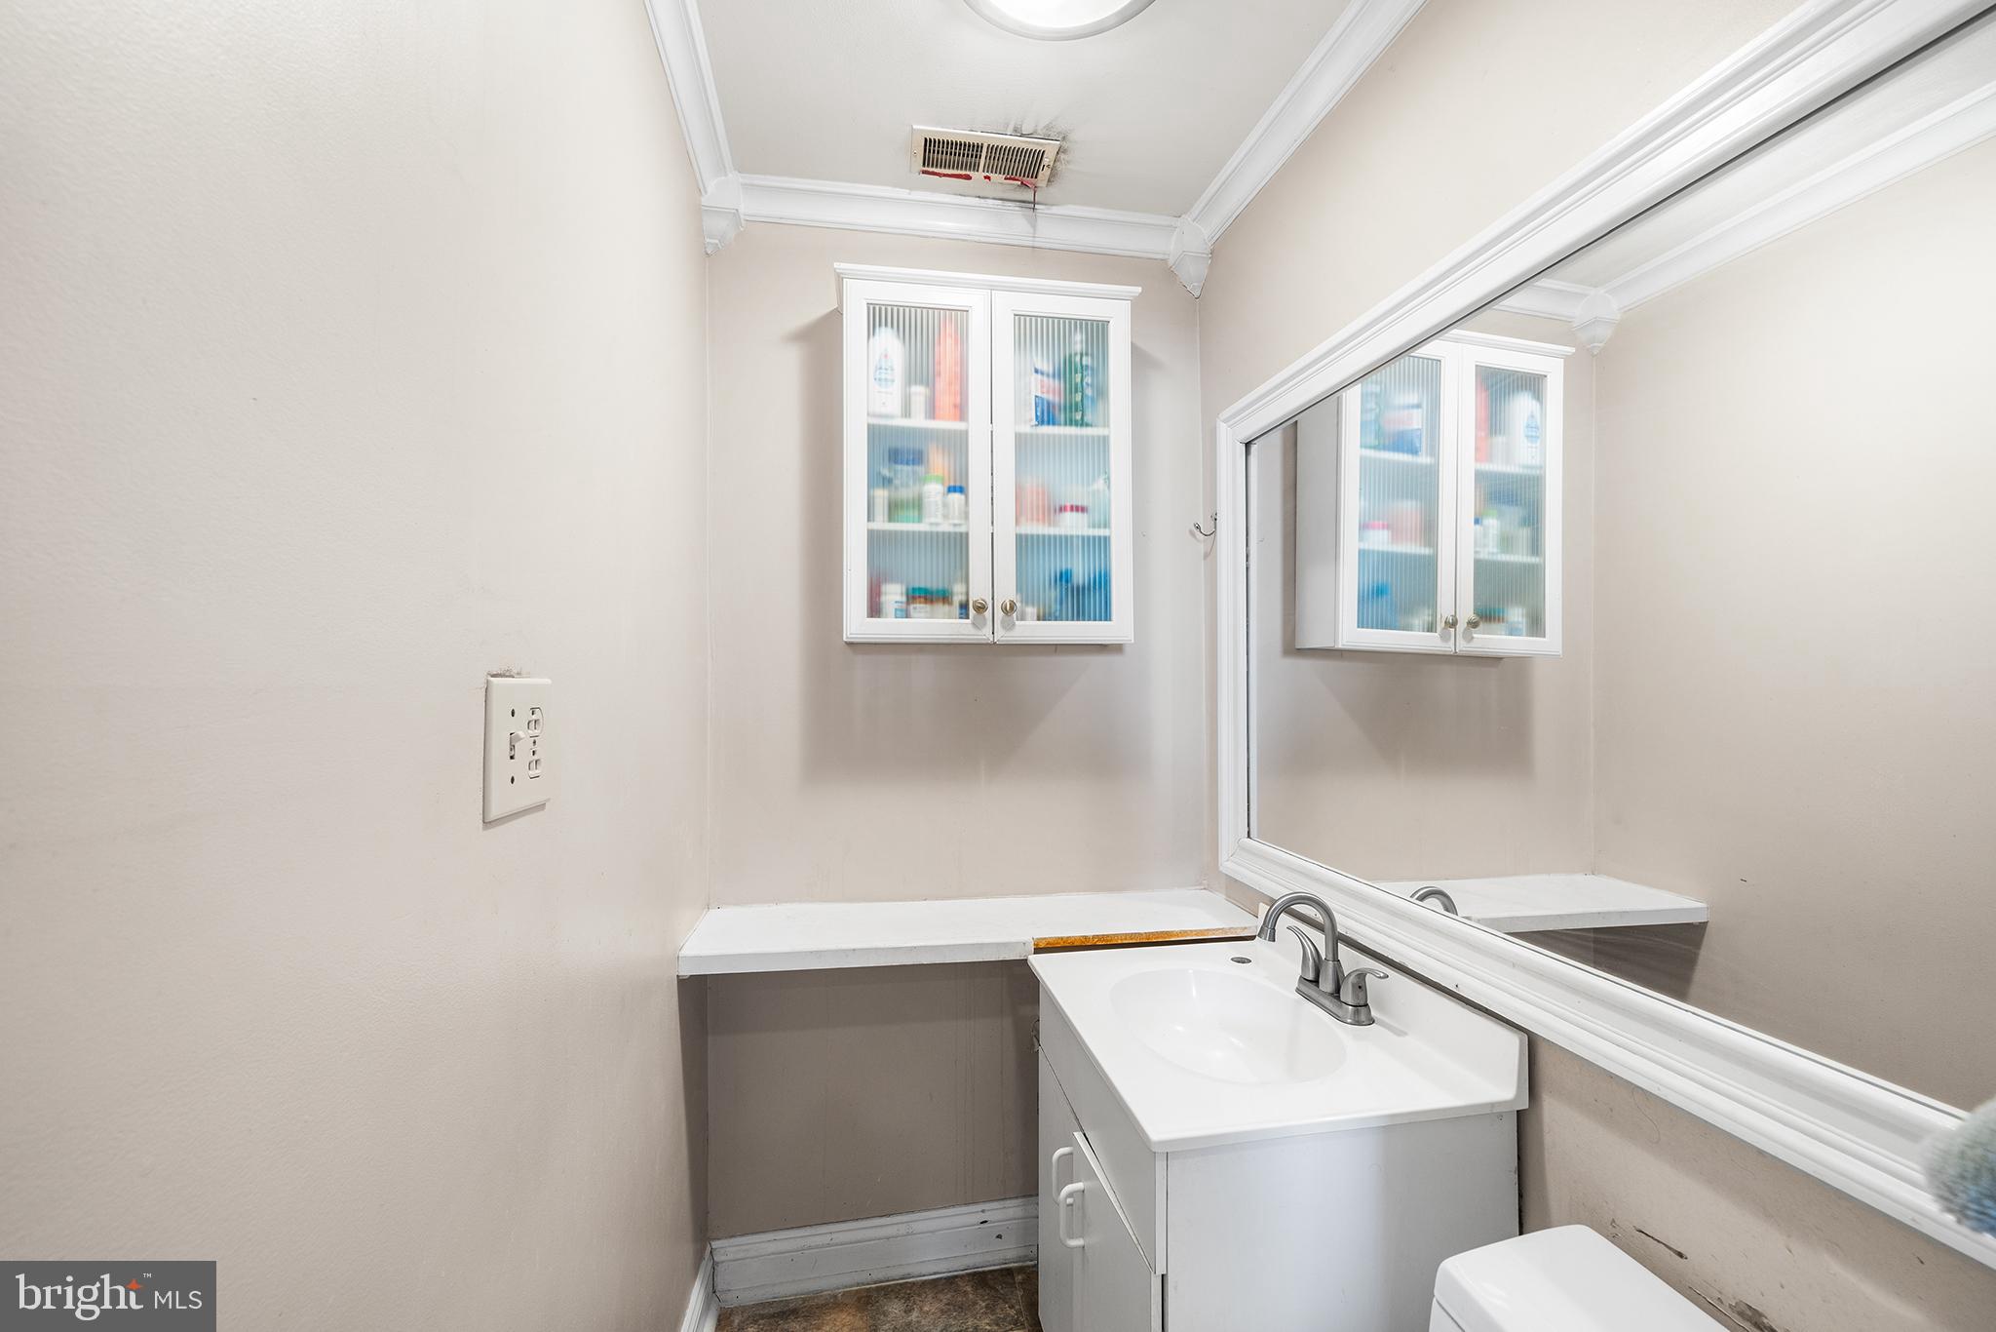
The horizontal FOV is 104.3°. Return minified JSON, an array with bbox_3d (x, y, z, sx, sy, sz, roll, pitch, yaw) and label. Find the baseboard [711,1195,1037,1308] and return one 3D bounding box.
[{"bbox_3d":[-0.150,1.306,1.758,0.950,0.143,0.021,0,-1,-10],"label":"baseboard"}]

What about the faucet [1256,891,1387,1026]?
[{"bbox_3d":[0.497,0.463,1.258,0.156,0.190,0.222,0,-1,-11],"label":"faucet"}]

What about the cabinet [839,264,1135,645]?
[{"bbox_3d":[-0.026,-0.440,1.738,0.645,0.781,0.187,0,-1,-10],"label":"cabinet"}]

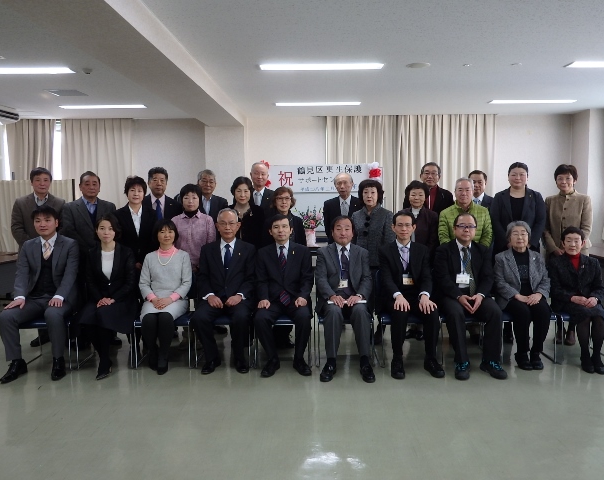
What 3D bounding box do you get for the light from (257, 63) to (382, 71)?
[{"bbox_3d":[0.200,-1.719,4.974,1.230,0.050,0.200,0,6,1],"label":"light"}]

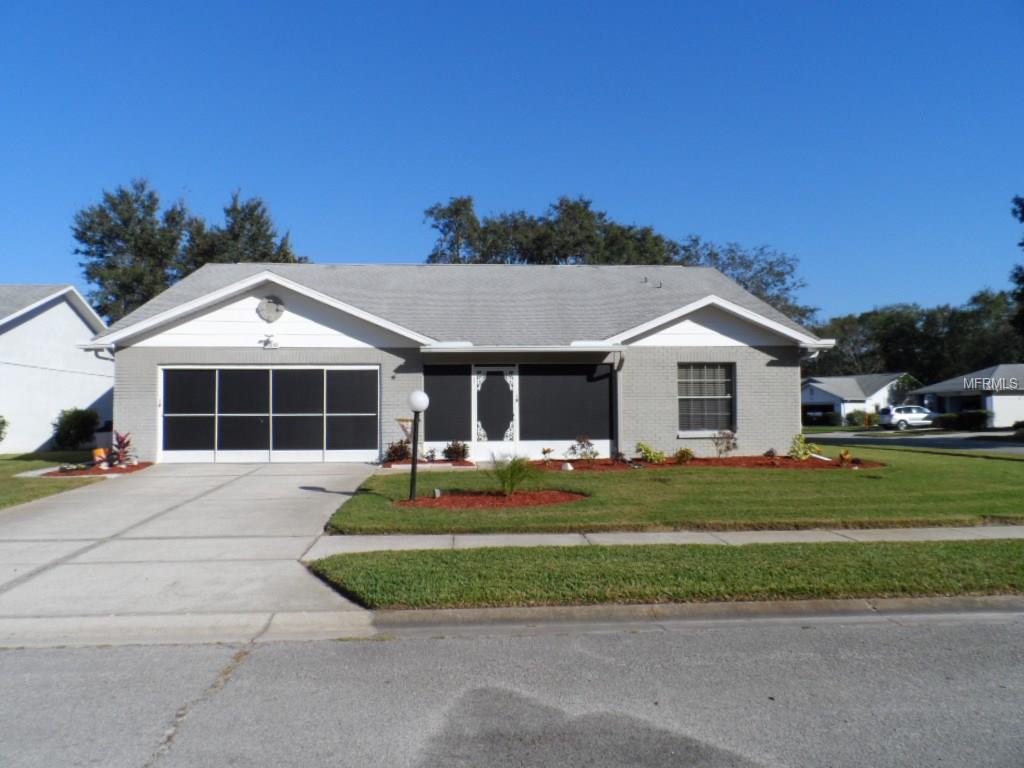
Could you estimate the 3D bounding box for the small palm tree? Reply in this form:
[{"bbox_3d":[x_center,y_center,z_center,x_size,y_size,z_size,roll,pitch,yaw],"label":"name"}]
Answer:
[{"bbox_3d":[0.008,1.437,11.150,0.820,0.660,0.780,0,-2,0],"label":"small palm tree"}]

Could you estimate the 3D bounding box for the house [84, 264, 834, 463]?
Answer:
[{"bbox_3d":[-1.275,-0.896,22.219,16.400,5.650,13.200,0,-2,-3],"label":"house"}]

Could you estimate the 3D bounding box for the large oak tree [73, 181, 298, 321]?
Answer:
[{"bbox_3d":[-18.199,-4.525,39.811,12.850,14.110,11.500,0,-2,0],"label":"large oak tree"}]

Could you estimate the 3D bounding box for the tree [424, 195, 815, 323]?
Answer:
[{"bbox_3d":[6.081,-4.119,39.825,21.970,13.120,14.000,0,-2,0],"label":"tree"}]

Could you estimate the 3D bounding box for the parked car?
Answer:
[{"bbox_3d":[28.026,2.382,49.379,4.600,1.700,1.850,0,-2,-8],"label":"parked car"}]

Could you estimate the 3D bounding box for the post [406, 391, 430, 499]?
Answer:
[{"bbox_3d":[-1.430,0.914,10.600,0.310,1.640,0.310,3,-1,0],"label":"post"}]

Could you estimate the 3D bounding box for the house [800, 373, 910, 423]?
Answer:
[{"bbox_3d":[31.497,1.347,69.719,13.500,5.000,13.200,1,-2,-27],"label":"house"}]

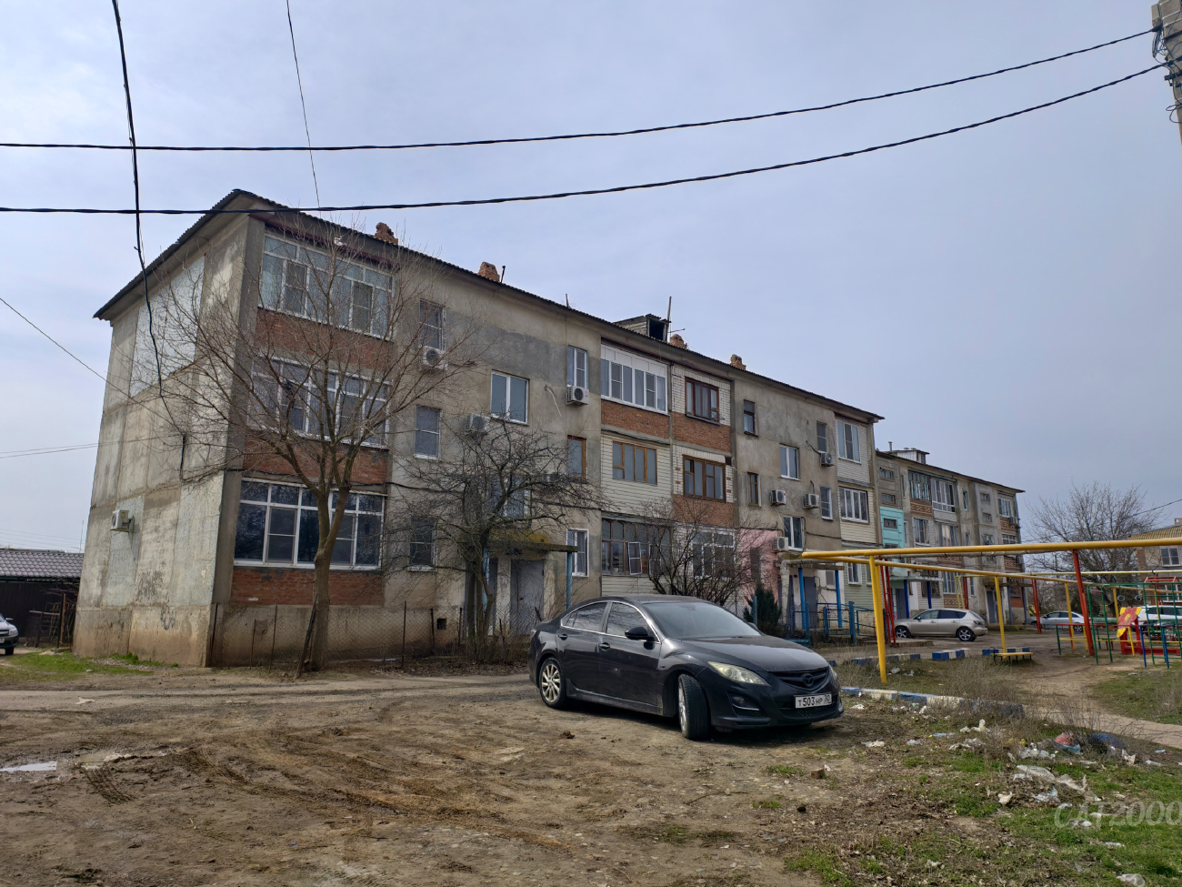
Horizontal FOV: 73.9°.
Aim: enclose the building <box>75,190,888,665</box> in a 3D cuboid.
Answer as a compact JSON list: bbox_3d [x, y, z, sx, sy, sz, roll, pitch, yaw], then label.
[{"bbox_3d":[-0.391,2.289,32.974,11.430,11.550,33.990,-11,-16,43],"label":"building"}]

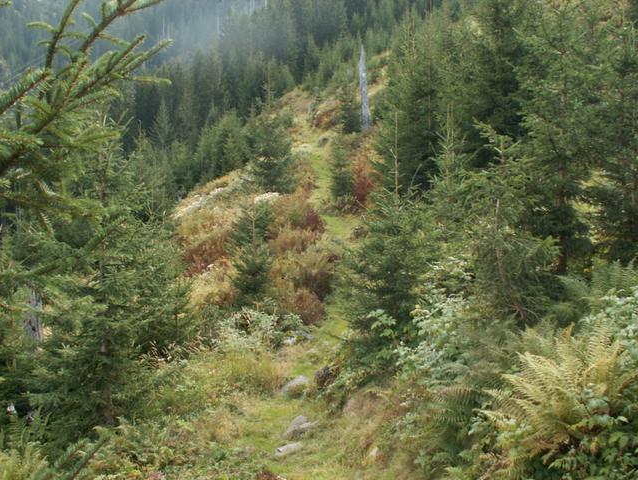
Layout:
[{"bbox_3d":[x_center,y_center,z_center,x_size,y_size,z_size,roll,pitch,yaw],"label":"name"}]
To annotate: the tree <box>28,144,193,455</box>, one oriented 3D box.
[{"bbox_3d":[-2.202,0.573,6.800,1.631,3.204,1.631,0,2,0],"label":"tree"}]

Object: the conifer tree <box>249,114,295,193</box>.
[{"bbox_3d":[-1.581,-2.941,22.000,1.517,2.625,1.517,0,2,0],"label":"conifer tree"}]

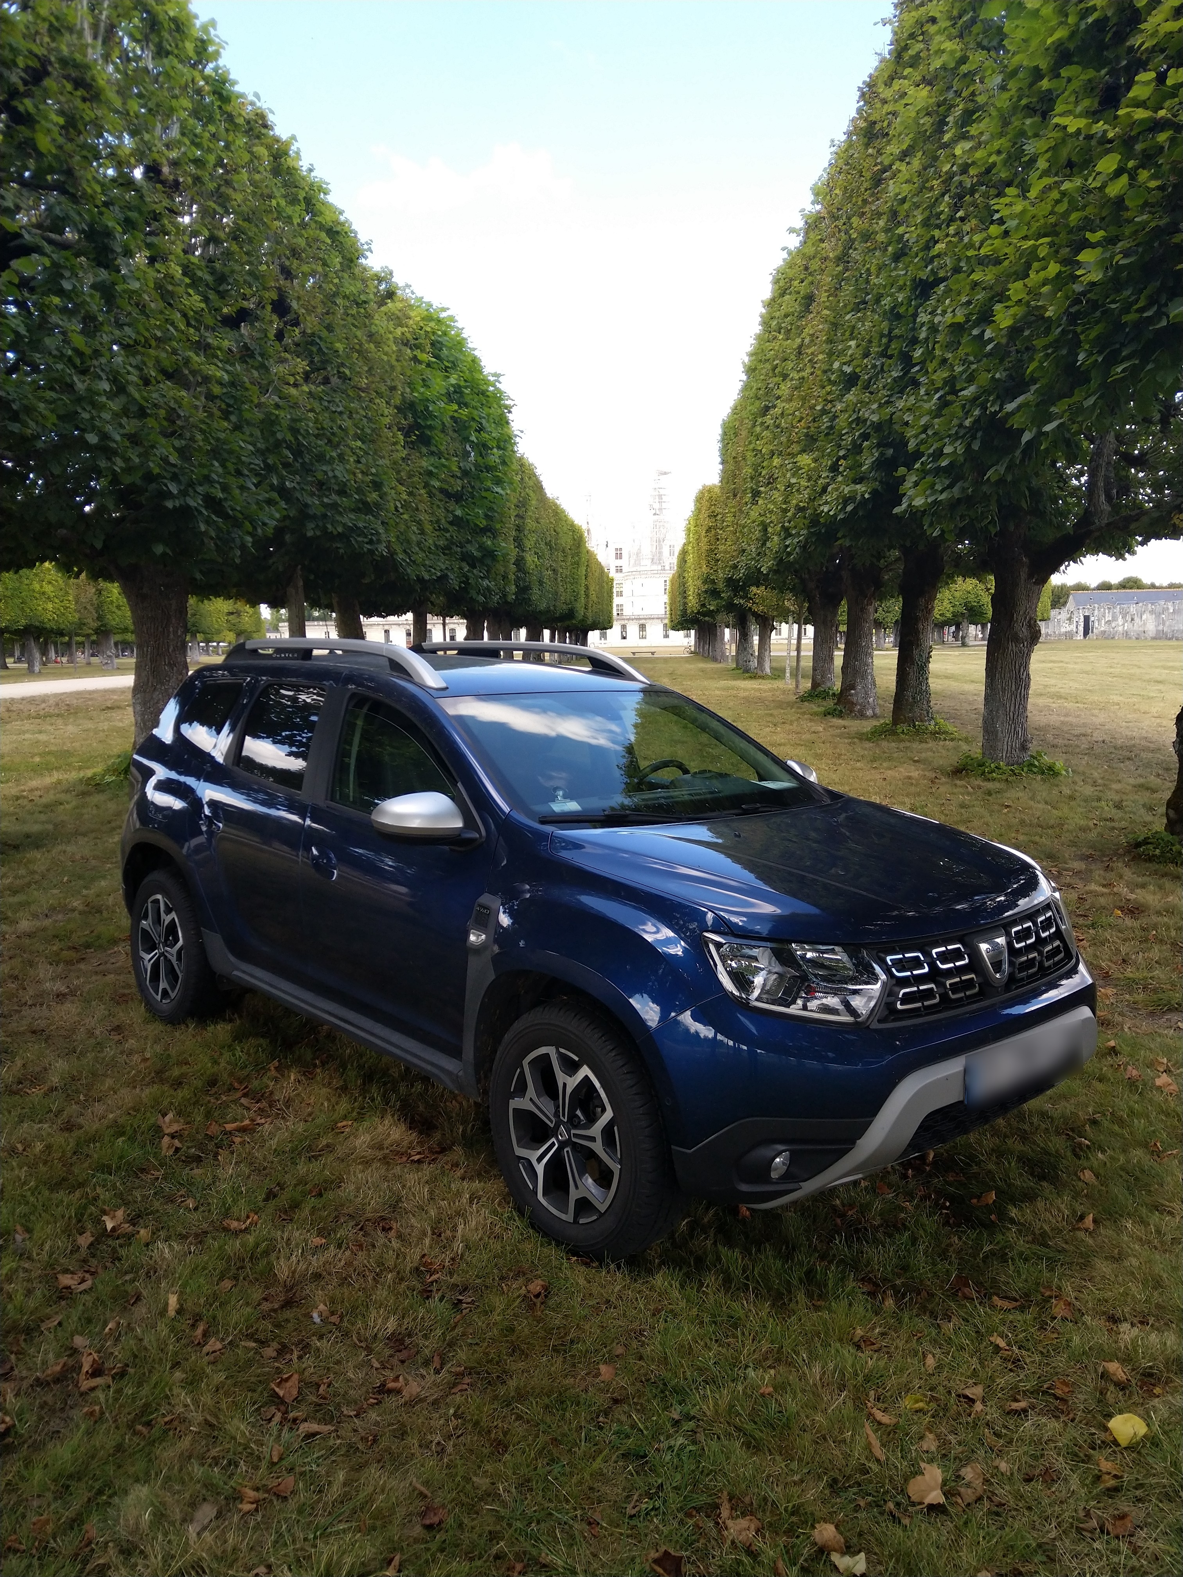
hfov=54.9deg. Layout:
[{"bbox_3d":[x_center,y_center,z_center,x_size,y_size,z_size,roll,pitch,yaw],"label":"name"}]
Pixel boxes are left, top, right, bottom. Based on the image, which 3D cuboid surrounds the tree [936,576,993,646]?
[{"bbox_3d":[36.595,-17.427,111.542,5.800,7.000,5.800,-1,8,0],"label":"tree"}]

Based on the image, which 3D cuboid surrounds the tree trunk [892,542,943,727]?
[{"bbox_3d":[5.811,-2.762,20.385,0.820,3.278,0.820,-1,8,0],"label":"tree trunk"}]

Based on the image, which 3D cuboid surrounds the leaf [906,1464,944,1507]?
[{"bbox_3d":[0.640,1.333,2.184,0.073,0.025,0.085,-1,8,0],"label":"leaf"}]

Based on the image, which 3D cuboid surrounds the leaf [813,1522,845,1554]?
[{"bbox_3d":[0.428,1.349,2.055,0.058,0.025,0.055,-1,8,0],"label":"leaf"}]

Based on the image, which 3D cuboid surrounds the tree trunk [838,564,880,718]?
[{"bbox_3d":[5.612,-3.130,23.853,0.800,3.105,0.800,-1,8,0],"label":"tree trunk"}]

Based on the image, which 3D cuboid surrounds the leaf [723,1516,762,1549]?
[{"bbox_3d":[0.275,1.347,2.072,0.067,0.025,0.058,-1,8,0],"label":"leaf"}]

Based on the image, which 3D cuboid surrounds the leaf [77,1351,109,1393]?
[{"bbox_3d":[-1.115,1.296,2.547,0.066,0.030,0.114,-1,8,0],"label":"leaf"}]

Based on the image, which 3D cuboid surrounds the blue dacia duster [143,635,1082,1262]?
[{"bbox_3d":[-0.341,0.254,4.543,1.970,1.680,4.340,-5,8,-42],"label":"blue dacia duster"}]

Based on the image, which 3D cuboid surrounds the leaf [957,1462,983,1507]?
[{"bbox_3d":[0.728,1.332,2.188,0.052,0.025,0.089,-1,8,0],"label":"leaf"}]

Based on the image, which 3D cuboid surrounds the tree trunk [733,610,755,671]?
[{"bbox_3d":[6.979,-6.662,51.613,0.750,2.798,0.750,-1,8,0],"label":"tree trunk"}]

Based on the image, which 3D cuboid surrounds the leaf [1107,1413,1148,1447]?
[{"bbox_3d":[1.101,1.313,2.340,0.084,0.025,0.092,-1,8,0],"label":"leaf"}]

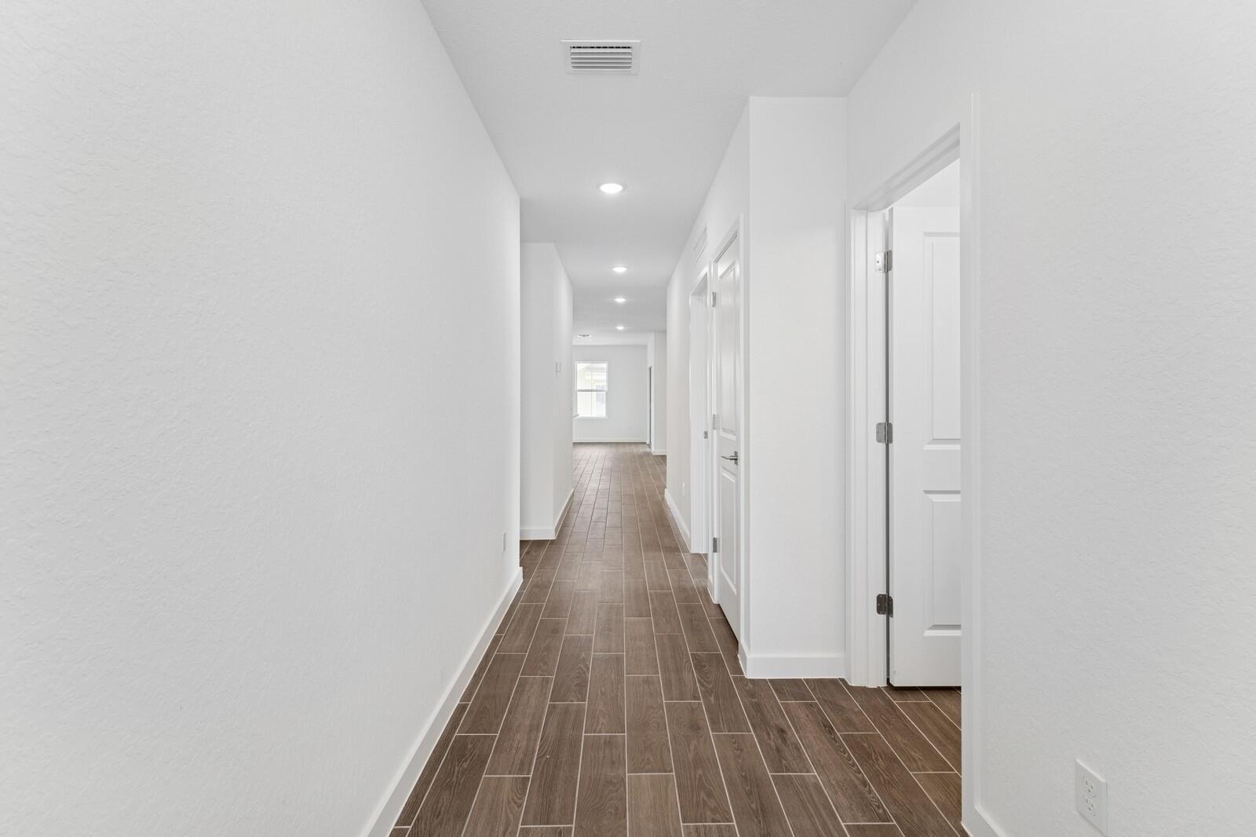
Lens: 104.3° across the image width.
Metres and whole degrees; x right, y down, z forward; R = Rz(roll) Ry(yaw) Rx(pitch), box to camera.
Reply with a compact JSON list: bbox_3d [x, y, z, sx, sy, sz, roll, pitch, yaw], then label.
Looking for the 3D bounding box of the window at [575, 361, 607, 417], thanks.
[{"bbox_3d":[-0.957,-0.753,12.700,0.860,1.470,0.100,0,1,-1],"label":"window"}]

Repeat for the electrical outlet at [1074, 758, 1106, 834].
[{"bbox_3d":[0.973,0.797,1.025,0.009,0.115,0.070,0,1,-1],"label":"electrical outlet"}]

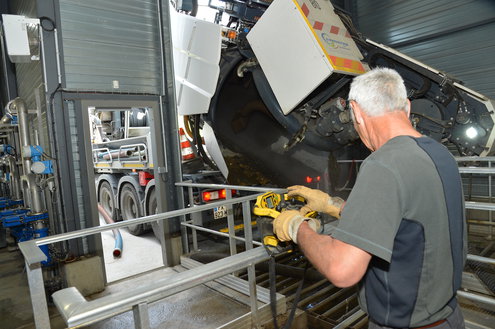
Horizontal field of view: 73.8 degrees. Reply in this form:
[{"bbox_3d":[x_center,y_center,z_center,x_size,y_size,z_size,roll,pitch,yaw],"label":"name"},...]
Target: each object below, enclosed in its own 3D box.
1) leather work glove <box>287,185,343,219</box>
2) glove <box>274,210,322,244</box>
[{"bbox_3d":[0.250,0.132,1.210,0.215,0.100,0.110,15,9,12],"label":"leather work glove"},{"bbox_3d":[0.158,0.209,1.110,0.110,0.105,0.165,-28,21,-36],"label":"glove"}]

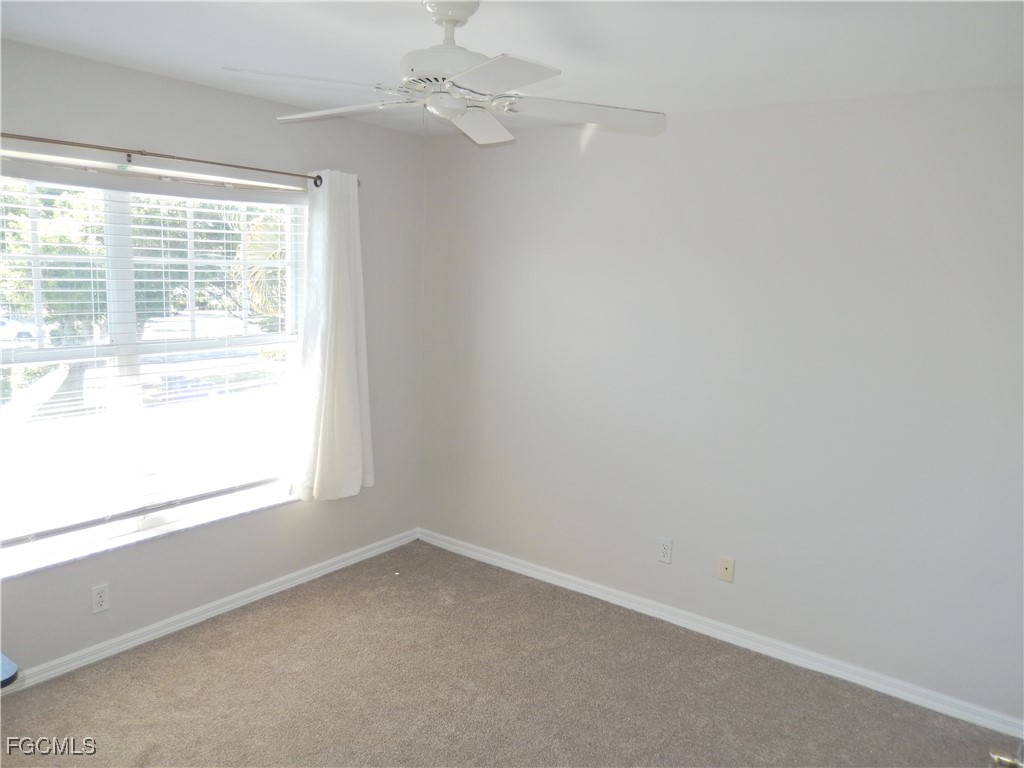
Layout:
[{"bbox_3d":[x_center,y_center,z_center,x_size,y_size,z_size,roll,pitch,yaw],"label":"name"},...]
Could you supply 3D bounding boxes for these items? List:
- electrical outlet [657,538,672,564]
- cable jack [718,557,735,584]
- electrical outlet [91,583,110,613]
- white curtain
[{"bbox_3d":[0.752,0.821,3.648,0.071,0.117,0.010,9,11,36],"label":"electrical outlet"},{"bbox_3d":[1.005,0.872,3.466,0.070,0.115,0.010,9,11,36],"label":"cable jack"},{"bbox_3d":[-1.719,0.898,3.092,0.010,0.115,0.070,9,11,36],"label":"electrical outlet"},{"bbox_3d":[-0.904,-0.227,3.863,0.130,1.690,0.530,9,11,36],"label":"white curtain"}]

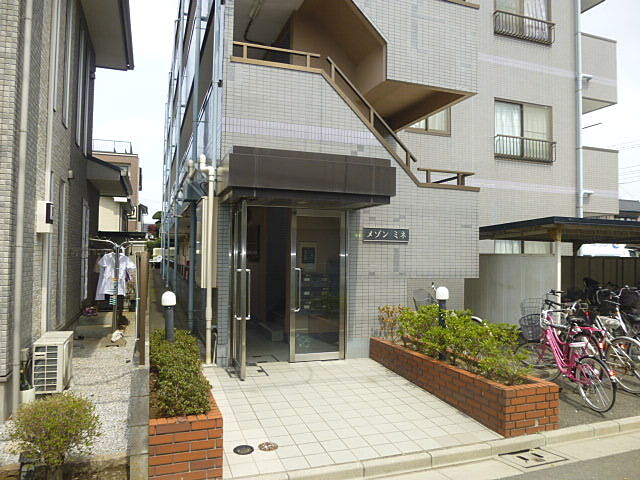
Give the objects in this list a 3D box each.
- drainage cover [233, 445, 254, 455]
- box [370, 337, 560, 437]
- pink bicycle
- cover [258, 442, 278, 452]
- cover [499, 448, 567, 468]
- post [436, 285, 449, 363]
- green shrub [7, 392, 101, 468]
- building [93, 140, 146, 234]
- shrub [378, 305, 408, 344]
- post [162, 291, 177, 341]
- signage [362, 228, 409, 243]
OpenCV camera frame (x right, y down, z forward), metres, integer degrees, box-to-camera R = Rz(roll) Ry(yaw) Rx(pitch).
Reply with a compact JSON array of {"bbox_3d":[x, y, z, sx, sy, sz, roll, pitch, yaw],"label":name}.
[{"bbox_3d":[-0.606,1.694,3.684,0.160,0.030,0.165,1,-2,-20],"label":"drainage cover"},{"bbox_3d":[1.466,1.580,5.463,0.610,0.410,2.780,1,-2,-19],"label":"box"},{"bbox_3d":[2.780,1.275,5.289,0.550,1.030,1.600,1,-2,-12],"label":"pink bicycle"},{"bbox_3d":[-0.416,1.698,3.749,0.155,0.030,0.155,1,-2,-20],"label":"cover"},{"bbox_3d":[1.778,1.827,3.841,0.455,0.040,0.260,1,-2,-20],"label":"cover"},{"bbox_3d":[1.461,1.000,5.481,0.150,0.880,0.150,1,-2,-20],"label":"post"},{"bbox_3d":[-1.959,1.397,3.426,0.700,0.570,0.650,1,-2,-20],"label":"green shrub"},{"bbox_3d":[-17.296,-2.058,34.738,7.000,9.600,8.000,1,-2,-20],"label":"building"},{"bbox_3d":[1.036,1.164,6.492,0.470,0.550,0.450,1,-2,-20],"label":"shrub"},{"bbox_3d":[-1.479,0.938,4.563,0.150,0.860,0.150,1,-2,-20],"label":"post"},{"bbox_3d":[0.977,-0.066,6.800,0.755,0.195,0.040,1,-2,-20],"label":"signage"}]

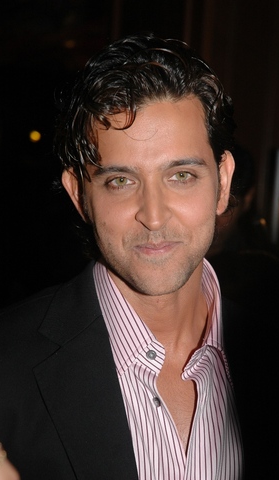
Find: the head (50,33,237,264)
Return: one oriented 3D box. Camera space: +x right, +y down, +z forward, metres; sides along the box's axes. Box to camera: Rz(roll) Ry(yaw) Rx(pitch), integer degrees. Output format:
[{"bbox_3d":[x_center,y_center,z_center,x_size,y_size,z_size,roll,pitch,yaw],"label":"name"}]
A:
[{"bbox_3d":[0.008,-0.085,1.540,0.190,0.265,0.235,-5,5,-2],"label":"head"}]

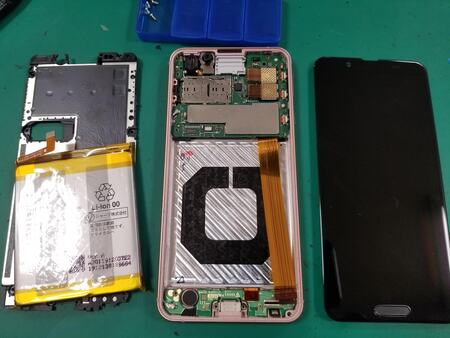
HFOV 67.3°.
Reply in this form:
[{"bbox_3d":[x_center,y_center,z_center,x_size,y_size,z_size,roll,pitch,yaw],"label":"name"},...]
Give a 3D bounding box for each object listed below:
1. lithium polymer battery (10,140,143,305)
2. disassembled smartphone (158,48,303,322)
[{"bbox_3d":[-0.080,0.029,0.185,0.065,0.005,0.076,-7,76,-1],"label":"lithium polymer battery"},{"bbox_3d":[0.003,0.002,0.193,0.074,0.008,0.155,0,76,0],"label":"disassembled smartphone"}]

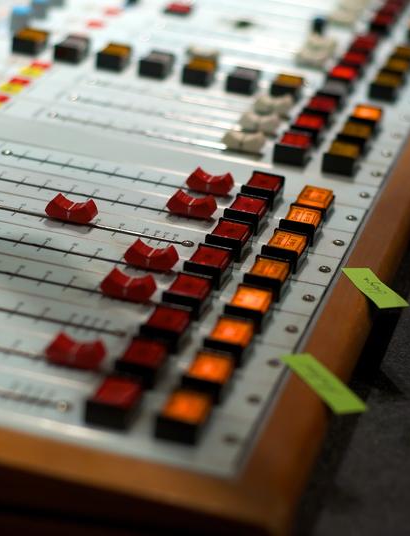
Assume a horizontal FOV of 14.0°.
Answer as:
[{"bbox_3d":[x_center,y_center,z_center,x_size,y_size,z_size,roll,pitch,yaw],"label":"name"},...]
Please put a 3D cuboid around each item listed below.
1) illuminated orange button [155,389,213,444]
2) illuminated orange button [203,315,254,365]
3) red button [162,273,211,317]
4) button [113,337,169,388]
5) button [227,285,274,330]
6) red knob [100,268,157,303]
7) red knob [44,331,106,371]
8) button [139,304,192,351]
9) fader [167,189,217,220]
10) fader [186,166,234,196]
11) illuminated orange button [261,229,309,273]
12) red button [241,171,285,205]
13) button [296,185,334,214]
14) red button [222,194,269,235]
[{"bbox_3d":[-0.007,0.057,0.637,0.017,0.009,0.021,11,25,12],"label":"illuminated orange button"},{"bbox_3d":[0.011,0.031,0.699,0.016,0.009,0.021,11,25,12],"label":"illuminated orange button"},{"bbox_3d":[-0.008,0.013,0.749,0.018,0.011,0.024,11,25,12],"label":"red button"},{"bbox_3d":[-0.026,0.039,0.686,0.018,0.011,0.024,11,25,12],"label":"button"},{"bbox_3d":[0.020,0.018,0.730,0.016,0.009,0.021,11,25,12],"label":"button"},{"bbox_3d":[-0.034,0.007,0.751,0.024,0.010,0.010,11,25,12],"label":"red knob"},{"bbox_3d":[-0.053,0.033,0.675,0.023,0.008,0.012,11,25,12],"label":"red knob"},{"bbox_3d":[-0.016,0.026,0.705,0.017,0.009,0.021,11,25,12],"label":"button"},{"bbox_3d":[-0.007,-0.033,0.846,0.024,0.010,0.010,11,25,12],"label":"fader"},{"bbox_3d":[0.003,-0.045,0.862,0.023,0.008,0.012,11,25,12],"label":"fader"},{"bbox_3d":[0.038,-0.008,0.794,0.016,0.010,0.023,11,25,12],"label":"illuminated orange button"},{"bbox_3d":[0.030,-0.040,0.862,0.016,0.010,0.023,11,25,12],"label":"red button"},{"bbox_3d":[0.059,-0.035,0.869,0.017,0.010,0.021,11,25,12],"label":"button"},{"bbox_3d":[0.021,-0.026,0.831,0.016,0.010,0.023,11,25,12],"label":"red button"}]

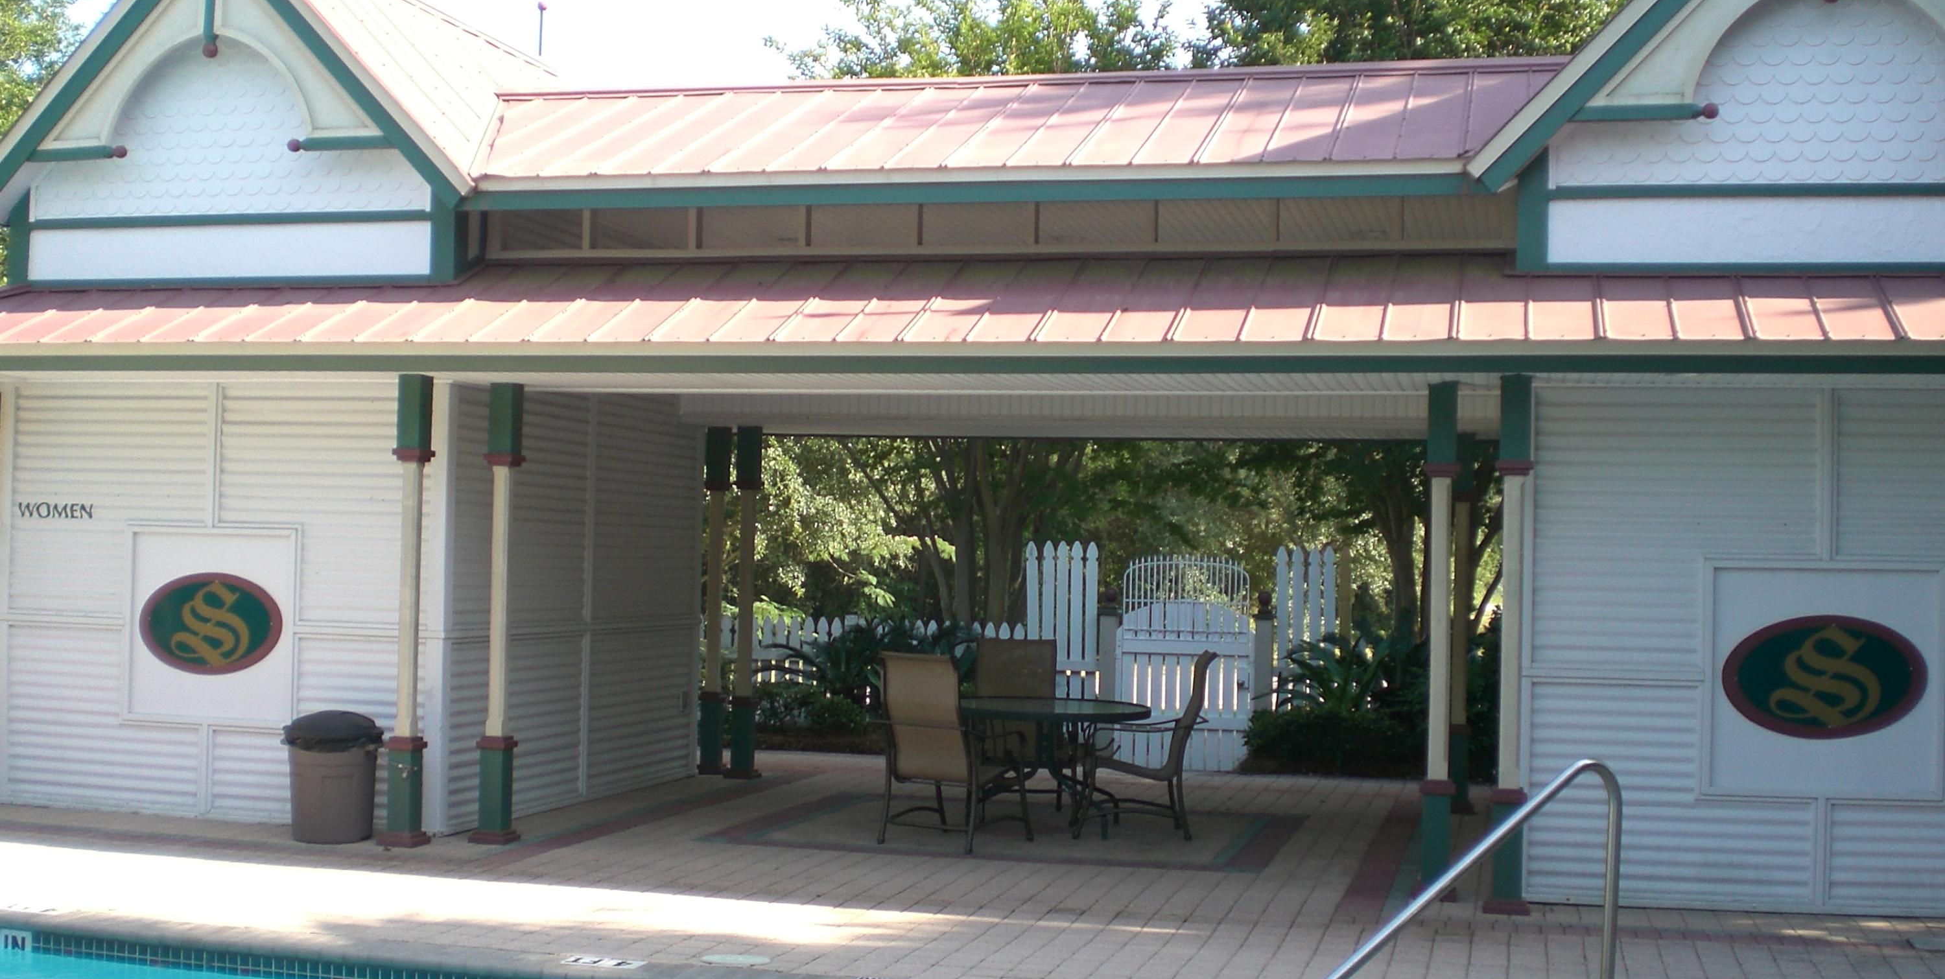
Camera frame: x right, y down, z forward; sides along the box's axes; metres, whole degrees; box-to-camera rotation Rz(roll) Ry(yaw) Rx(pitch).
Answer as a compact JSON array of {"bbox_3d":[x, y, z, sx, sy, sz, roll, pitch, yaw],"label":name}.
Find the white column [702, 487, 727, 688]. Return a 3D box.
[{"bbox_3d":[-1.784,0.715,14.885,0.096,1.405,0.096,1,-2,15],"label":"white column"}]

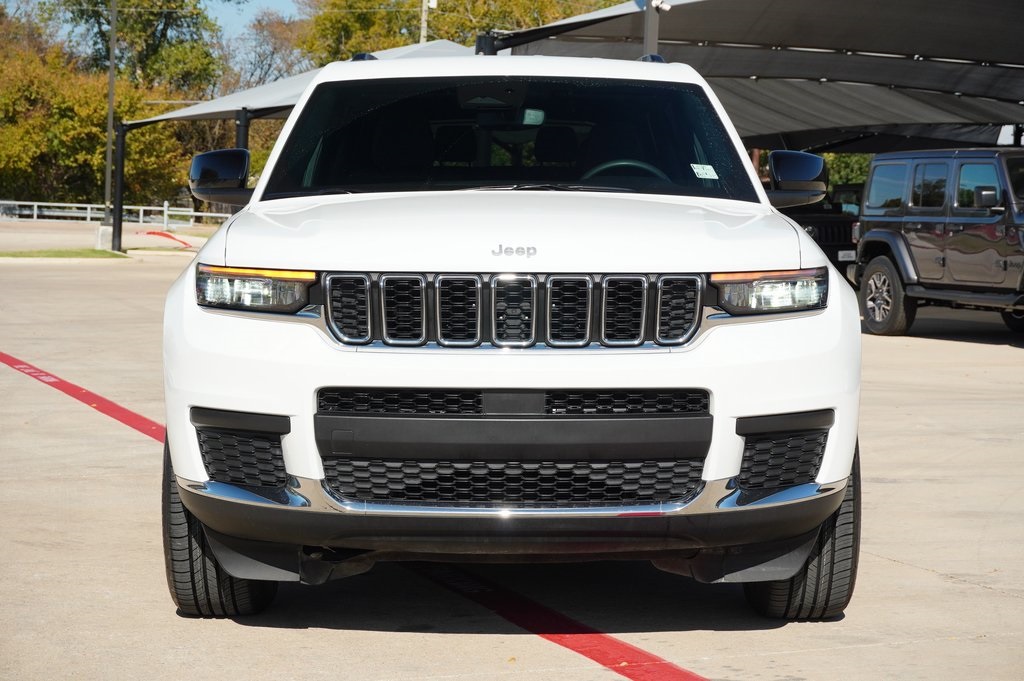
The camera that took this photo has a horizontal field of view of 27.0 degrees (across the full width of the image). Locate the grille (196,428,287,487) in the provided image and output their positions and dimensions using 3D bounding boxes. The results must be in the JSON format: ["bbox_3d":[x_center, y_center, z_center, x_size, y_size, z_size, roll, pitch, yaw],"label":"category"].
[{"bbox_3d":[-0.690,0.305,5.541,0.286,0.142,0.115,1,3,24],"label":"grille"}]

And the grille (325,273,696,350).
[{"bbox_3d":[0.002,-0.077,5.365,0.952,0.190,0.121,0,3,-1],"label":"grille"}]

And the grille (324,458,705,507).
[{"bbox_3d":[0.007,0.349,5.376,0.964,0.115,0.118,0,3,-1],"label":"grille"}]

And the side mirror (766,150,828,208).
[{"bbox_3d":[0.954,-0.544,7.200,0.225,0.195,0.170,0,3,-1],"label":"side mirror"}]

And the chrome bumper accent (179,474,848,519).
[{"bbox_3d":[0.005,0.386,5.473,1.776,0.087,0.391,0,3,-1],"label":"chrome bumper accent"}]

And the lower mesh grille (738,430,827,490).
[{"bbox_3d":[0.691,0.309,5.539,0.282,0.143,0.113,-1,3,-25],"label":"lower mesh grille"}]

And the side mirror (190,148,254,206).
[{"bbox_3d":[-0.972,-0.551,7.200,0.225,0.195,0.170,0,3,-1],"label":"side mirror"}]

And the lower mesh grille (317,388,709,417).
[{"bbox_3d":[0.002,0.153,5.389,0.997,0.070,0.111,0,3,-1],"label":"lower mesh grille"}]

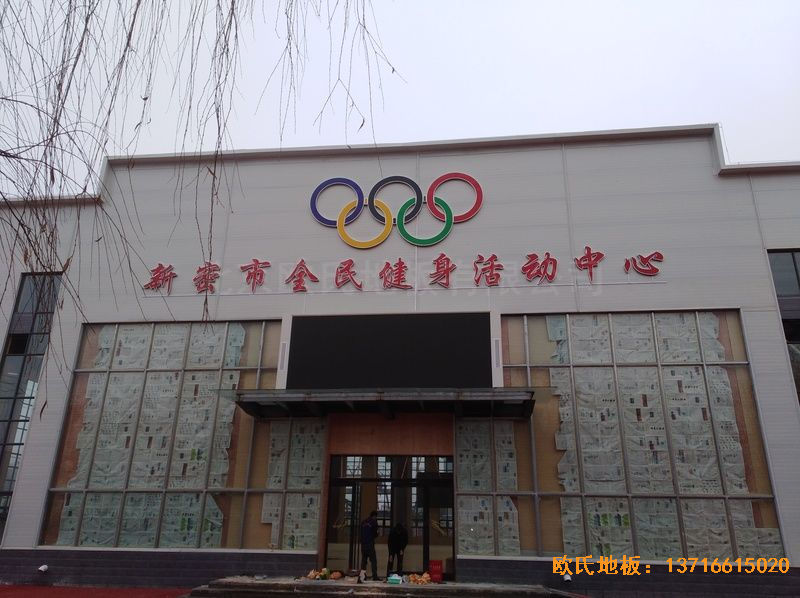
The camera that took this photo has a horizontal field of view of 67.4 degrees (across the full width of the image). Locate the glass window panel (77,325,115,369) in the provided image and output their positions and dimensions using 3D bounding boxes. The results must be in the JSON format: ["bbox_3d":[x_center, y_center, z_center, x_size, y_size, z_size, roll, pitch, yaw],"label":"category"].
[{"bbox_3d":[-8.961,1.427,17.692,1.005,1.392,0.050,-1,-20,6],"label":"glass window panel"}]

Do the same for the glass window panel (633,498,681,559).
[{"bbox_3d":[6.199,5.475,14.462,1.093,1.355,0.050,-1,-20,6],"label":"glass window panel"}]

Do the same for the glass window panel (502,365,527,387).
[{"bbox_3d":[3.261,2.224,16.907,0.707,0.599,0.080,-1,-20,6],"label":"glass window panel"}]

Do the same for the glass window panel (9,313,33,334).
[{"bbox_3d":[-12.116,0.784,19.251,0.714,0.672,0.080,-1,-20,6],"label":"glass window panel"}]

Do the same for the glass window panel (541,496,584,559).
[{"bbox_3d":[4.181,5.841,15.486,1.114,1.394,0.080,-1,-20,6],"label":"glass window panel"}]

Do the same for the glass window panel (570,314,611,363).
[{"bbox_3d":[5.305,1.120,16.639,1.061,1.399,0.080,-1,-20,6],"label":"glass window panel"}]

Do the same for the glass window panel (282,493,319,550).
[{"bbox_3d":[-2.565,5.761,15.561,0.954,1.389,0.060,-1,-20,6],"label":"glass window panel"}]

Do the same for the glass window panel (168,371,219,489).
[{"bbox_3d":[-5.667,3.561,16.525,1.065,3.248,0.050,-1,-20,6],"label":"glass window panel"}]

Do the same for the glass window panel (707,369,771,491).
[{"bbox_3d":[8.532,3.251,15.150,1.064,3.303,0.060,-1,-20,6],"label":"glass window panel"}]

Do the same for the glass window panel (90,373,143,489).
[{"bbox_3d":[-8.165,3.732,17.319,1.068,3.310,0.080,-1,-20,6],"label":"glass window panel"}]

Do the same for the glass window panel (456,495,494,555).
[{"bbox_3d":[1.919,5.647,15.063,0.936,1.389,0.060,-1,-20,6],"label":"glass window panel"}]

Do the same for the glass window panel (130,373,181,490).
[{"bbox_3d":[-7.165,3.789,17.574,1.129,3.400,0.080,-1,-20,6],"label":"glass window panel"}]

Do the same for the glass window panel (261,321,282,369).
[{"bbox_3d":[-3.869,1.375,18.059,0.567,1.423,0.080,-1,-20,6],"label":"glass window panel"}]

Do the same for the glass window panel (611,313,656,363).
[{"bbox_3d":[6.267,1.068,16.089,1.093,1.392,0.050,-1,-20,6],"label":"glass window panel"}]

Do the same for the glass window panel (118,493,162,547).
[{"bbox_3d":[-6.905,5.870,16.043,1.115,1.389,0.060,-1,-20,6],"label":"glass window panel"}]

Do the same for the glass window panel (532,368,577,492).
[{"bbox_3d":[4.033,3.364,15.650,1.121,3.303,0.060,-1,-20,6],"label":"glass window panel"}]

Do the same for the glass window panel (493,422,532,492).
[{"bbox_3d":[2.915,4.025,15.374,0.976,1.827,0.050,-1,-20,6],"label":"glass window panel"}]

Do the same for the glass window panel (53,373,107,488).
[{"bbox_3d":[-9.507,3.845,17.831,1.053,3.400,0.080,-1,-20,6],"label":"glass window panel"}]

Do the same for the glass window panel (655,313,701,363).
[{"bbox_3d":[7.590,1.065,16.379,1.081,1.399,0.080,-1,-20,6],"label":"glass window panel"}]

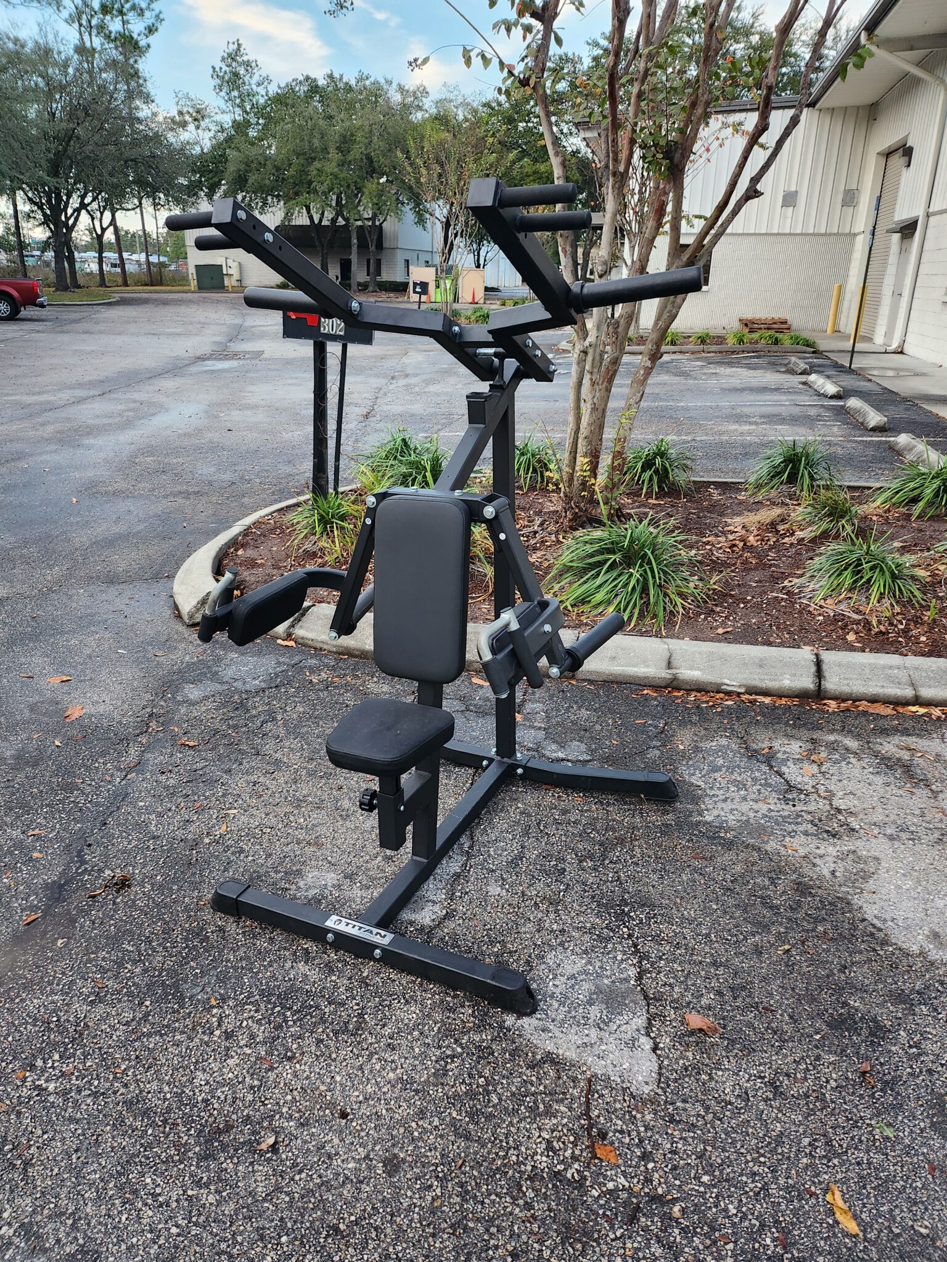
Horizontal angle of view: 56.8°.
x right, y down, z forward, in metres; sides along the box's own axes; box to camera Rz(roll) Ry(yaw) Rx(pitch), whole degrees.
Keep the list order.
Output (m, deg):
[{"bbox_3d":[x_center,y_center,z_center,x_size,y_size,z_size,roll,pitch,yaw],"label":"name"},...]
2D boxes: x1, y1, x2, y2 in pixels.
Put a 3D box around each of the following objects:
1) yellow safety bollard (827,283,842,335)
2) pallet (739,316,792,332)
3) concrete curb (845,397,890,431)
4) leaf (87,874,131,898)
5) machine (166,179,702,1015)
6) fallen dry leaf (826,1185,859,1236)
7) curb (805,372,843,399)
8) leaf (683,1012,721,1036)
[{"bbox_3d":[8.640,-7.719,20.952,0.160,1.130,0.160,5,23,10],"label":"yellow safety bollard"},{"bbox_3d":[7.068,-7.467,21.352,1.250,0.290,1.050,5,23,10],"label":"pallet"},{"bbox_3d":[4.935,-2.738,11.007,0.200,0.140,1.780,5,23,10],"label":"concrete curb"},{"bbox_3d":[-0.995,0.697,2.394,0.106,0.030,0.057,-16,28,-35],"label":"leaf"},{"bbox_3d":[-0.079,-0.174,2.284,1.210,1.715,1.080,10,25,23],"label":"machine"},{"bbox_3d":[0.662,1.039,1.568,0.034,0.016,0.094,-3,23,-9],"label":"fallen dry leaf"},{"bbox_3d":[5.400,-3.781,13.490,0.200,0.140,1.780,5,23,10],"label":"curb"},{"bbox_3d":[0.511,0.879,1.954,0.082,0.018,0.050,17,28,33],"label":"leaf"}]

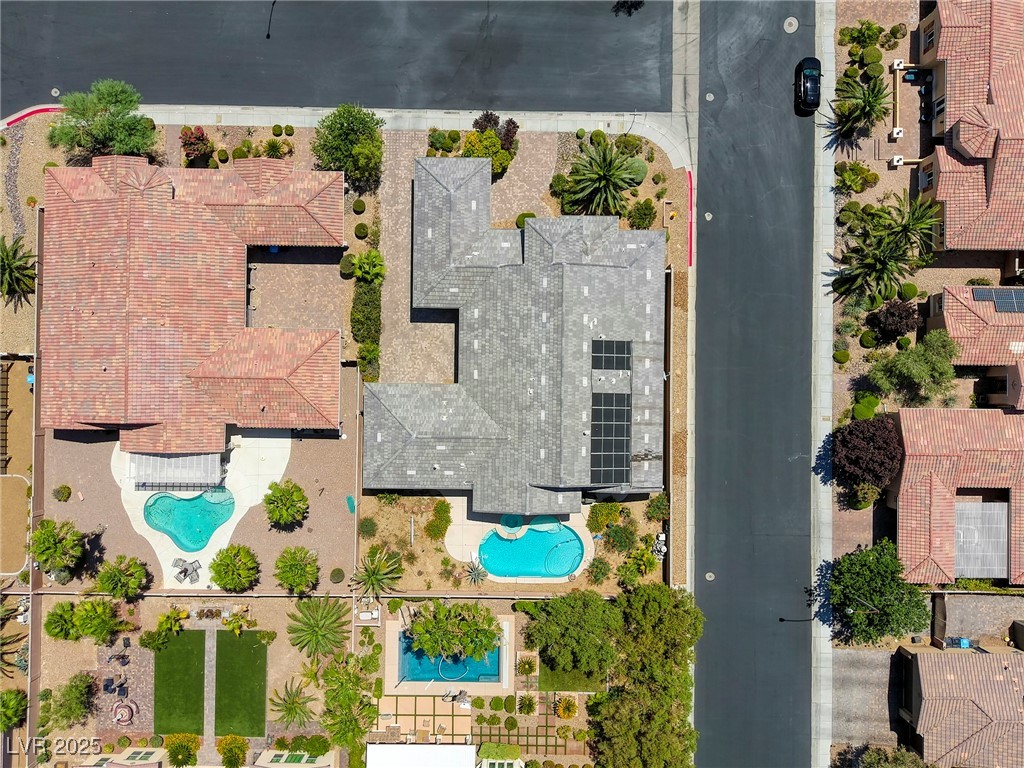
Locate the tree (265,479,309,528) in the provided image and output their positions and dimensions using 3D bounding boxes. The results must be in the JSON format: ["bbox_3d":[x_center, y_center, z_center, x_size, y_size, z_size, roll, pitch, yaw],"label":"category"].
[{"bbox_3d":[-19.500,10.250,67.400,3.800,4.200,4.000,0,90,0],"label":"tree"}]

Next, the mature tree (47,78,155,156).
[{"bbox_3d":[-34.700,-22.370,65.640,9.220,5.730,6.030,0,90,0],"label":"mature tree"}]

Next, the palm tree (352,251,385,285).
[{"bbox_3d":[-12.414,-10.178,67.476,2.900,2.600,2.940,0,91,0],"label":"palm tree"}]

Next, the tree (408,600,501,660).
[{"bbox_3d":[-4.740,20.360,65.280,7.580,6.440,5.030,0,90,0],"label":"tree"}]

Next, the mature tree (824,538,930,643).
[{"bbox_3d":[31.230,17.600,65.540,8.530,5.930,9.120,0,90,0],"label":"mature tree"}]

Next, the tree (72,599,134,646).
[{"bbox_3d":[-35.950,20.750,67.700,4.500,3.600,4.000,0,90,0],"label":"tree"}]

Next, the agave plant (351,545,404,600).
[{"bbox_3d":[-11.800,16.700,67.600,4.700,3.300,4.700,0,90,0],"label":"agave plant"}]

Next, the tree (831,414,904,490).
[{"bbox_3d":[30.560,5.880,66.050,5.910,4.910,6.380,0,90,0],"label":"tree"}]

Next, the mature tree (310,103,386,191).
[{"bbox_3d":[-13.971,-20.374,65.940,6.250,5.300,6.340,0,91,0],"label":"mature tree"}]

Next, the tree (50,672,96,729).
[{"bbox_3d":[-38.370,27.740,67.500,3.700,4.000,3.900,0,90,0],"label":"tree"}]

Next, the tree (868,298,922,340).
[{"bbox_3d":[33.780,-5.780,67.650,3.900,3.700,3.400,0,90,0],"label":"tree"}]

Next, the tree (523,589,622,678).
[{"bbox_3d":[5.109,21.223,66.157,8.400,6.500,7.560,0,91,0],"label":"tree"}]

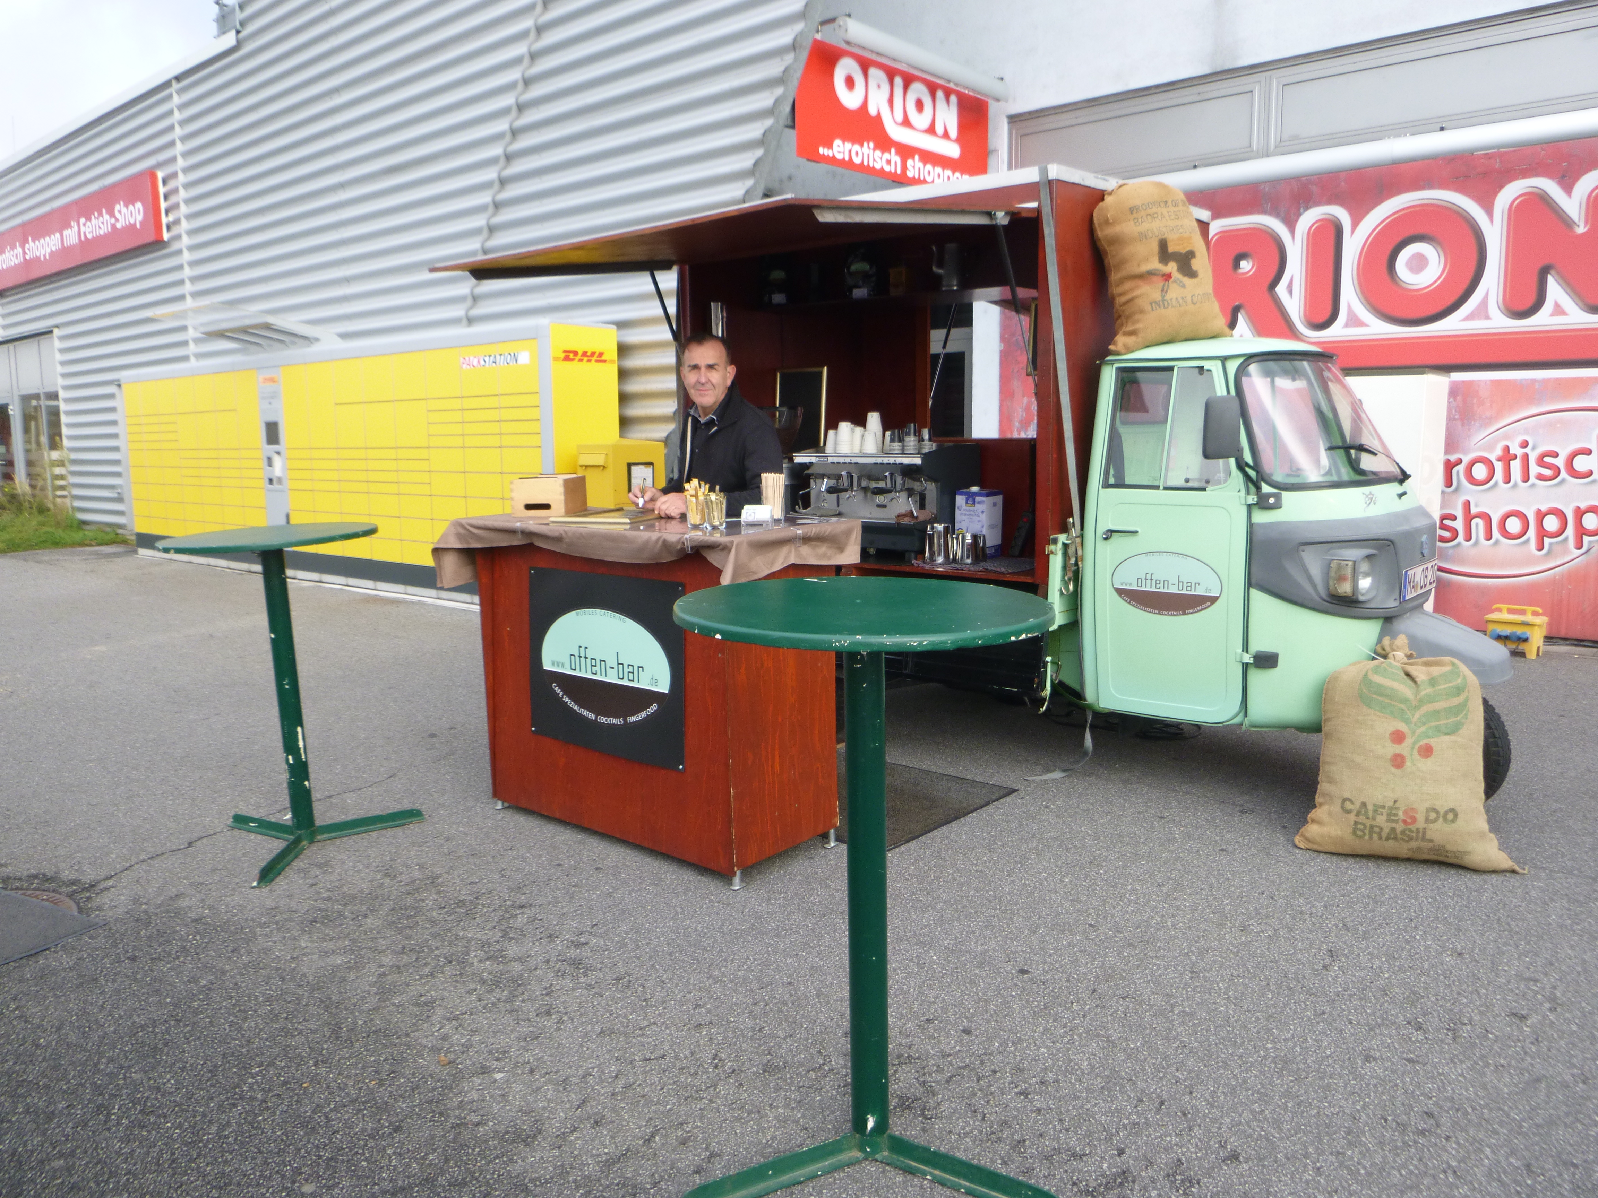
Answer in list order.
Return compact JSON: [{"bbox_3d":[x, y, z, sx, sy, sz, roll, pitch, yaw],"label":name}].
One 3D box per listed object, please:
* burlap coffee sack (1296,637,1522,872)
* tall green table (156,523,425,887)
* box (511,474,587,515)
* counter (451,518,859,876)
[{"bbox_3d":[2.021,0.482,3.848,0.630,0.700,0.310,3,9,24],"label":"burlap coffee sack"},{"bbox_3d":[-1.823,0.328,4.045,0.730,1.110,0.730,-1,8,0],"label":"tall green table"},{"bbox_3d":[-0.999,-0.418,4.651,0.215,0.145,0.340,0,8,6],"label":"box"},{"bbox_3d":[-0.542,0.278,4.161,1.450,1.120,0.670,6,11,40],"label":"counter"}]

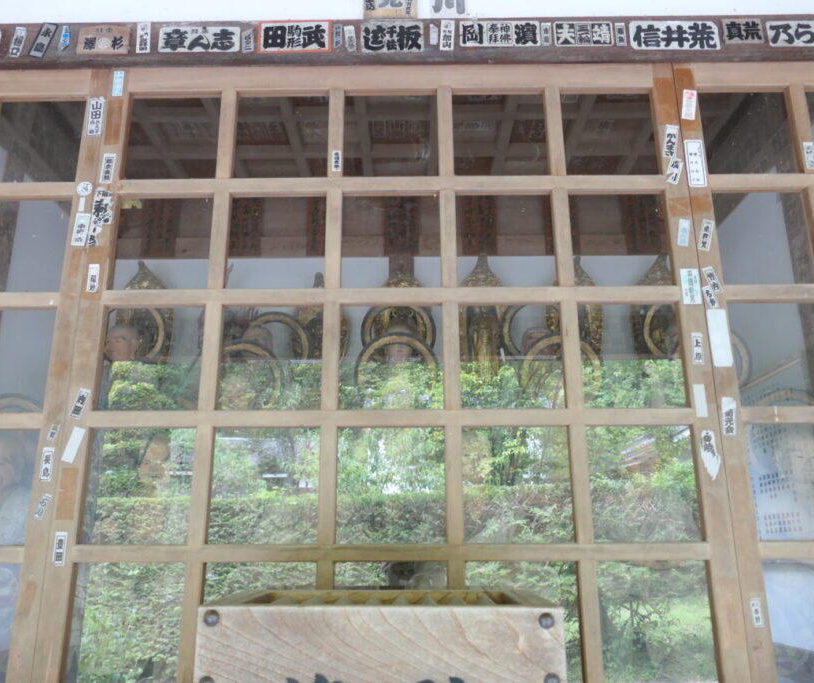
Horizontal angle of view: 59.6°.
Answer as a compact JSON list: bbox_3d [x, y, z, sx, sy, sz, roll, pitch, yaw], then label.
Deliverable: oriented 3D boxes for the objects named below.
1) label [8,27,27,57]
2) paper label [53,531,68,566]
[{"bbox_3d":[-1.150,-0.884,2.104,0.031,0.099,0.004,6,-16,2],"label":"label"},{"bbox_3d":[-0.703,0.421,1.443,0.022,0.065,0.003,-1,-16,0],"label":"paper label"}]

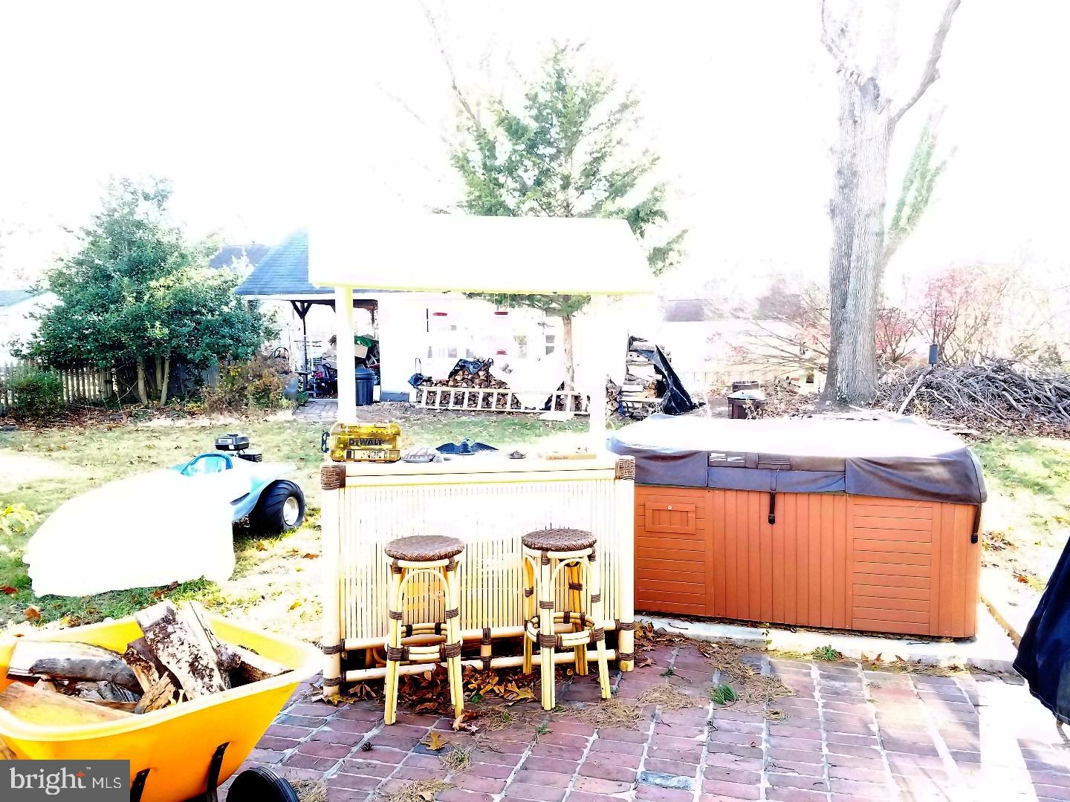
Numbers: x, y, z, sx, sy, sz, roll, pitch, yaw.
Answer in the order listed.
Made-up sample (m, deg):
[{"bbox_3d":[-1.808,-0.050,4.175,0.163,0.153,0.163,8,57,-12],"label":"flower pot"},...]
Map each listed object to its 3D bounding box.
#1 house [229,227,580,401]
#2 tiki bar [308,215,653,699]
[{"bbox_3d":[-2.103,-2.325,20.948,8.400,4.500,7.200,0,2,9],"label":"house"},{"bbox_3d":[-0.279,0.176,4.304,1.740,2.350,0.950,0,2,-13],"label":"tiki bar"}]

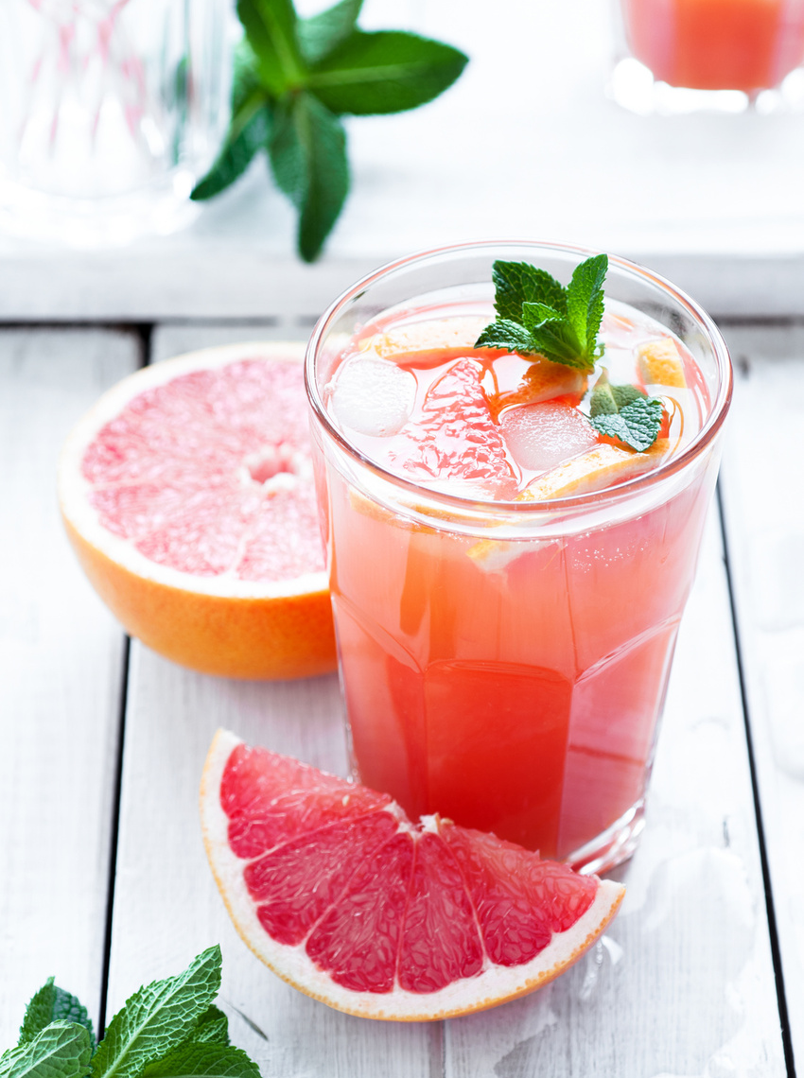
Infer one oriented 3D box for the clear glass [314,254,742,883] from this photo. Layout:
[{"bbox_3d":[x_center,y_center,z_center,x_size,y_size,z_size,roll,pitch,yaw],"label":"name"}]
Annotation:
[{"bbox_3d":[0.024,0.012,0.663,0.088,0.128,0.088,0,44,0],"label":"clear glass"}]

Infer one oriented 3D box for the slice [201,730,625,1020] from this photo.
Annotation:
[{"bbox_3d":[-0.003,0.085,0.660,0.097,0.040,0.049,19,70,19],"label":"slice"}]

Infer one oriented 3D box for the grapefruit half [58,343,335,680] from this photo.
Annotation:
[{"bbox_3d":[-0.031,0.000,0.737,0.102,0.046,0.102,0,39,0],"label":"grapefruit half"}]

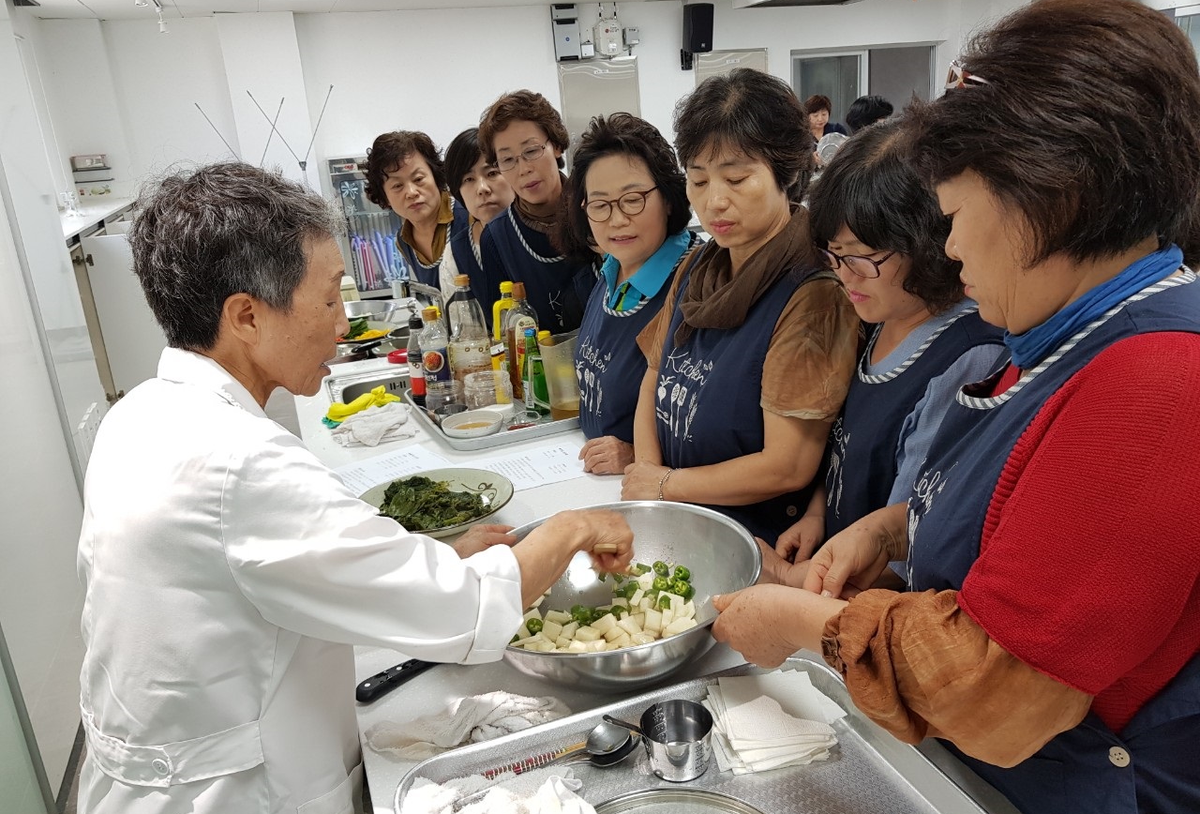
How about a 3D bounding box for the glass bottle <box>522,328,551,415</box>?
[{"bbox_3d":[-0.163,-0.090,2.267,0.065,0.211,0.065,-5,17,-3],"label":"glass bottle"}]

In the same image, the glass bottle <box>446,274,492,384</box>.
[{"bbox_3d":[-0.331,-0.176,2.266,0.110,0.320,0.110,-7,18,-7],"label":"glass bottle"}]

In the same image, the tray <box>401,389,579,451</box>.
[{"bbox_3d":[-0.272,0.004,2.297,0.380,0.035,0.510,-11,19,-22],"label":"tray"}]

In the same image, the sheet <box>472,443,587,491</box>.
[{"bbox_3d":[-0.163,0.127,1.829,0.297,0.004,0.210,-10,19,-18],"label":"sheet"}]

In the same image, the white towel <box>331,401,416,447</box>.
[{"bbox_3d":[-0.526,0.038,2.103,0.200,0.060,0.160,-10,19,-18],"label":"white towel"}]

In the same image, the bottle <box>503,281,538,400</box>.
[{"bbox_3d":[-0.206,-0.177,2.395,0.088,0.306,0.075,-10,18,-17],"label":"bottle"}]

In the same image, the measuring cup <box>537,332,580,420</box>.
[{"bbox_3d":[-0.080,-0.079,2.119,0.165,0.190,0.130,-6,18,-4],"label":"measuring cup"}]

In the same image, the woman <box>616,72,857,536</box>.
[{"bbox_3d":[0.283,0.172,1.760,0.400,1.560,0.470,-20,23,-40],"label":"woman"}]

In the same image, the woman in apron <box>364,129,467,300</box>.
[{"bbox_3d":[-0.438,-0.095,2.925,0.470,1.560,0.400,5,20,27],"label":"woman in apron"}]

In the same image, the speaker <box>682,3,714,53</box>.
[{"bbox_3d":[0.933,-3.584,8.518,0.260,0.440,0.235,-14,27,-29],"label":"speaker"}]

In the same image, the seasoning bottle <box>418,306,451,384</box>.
[{"bbox_3d":[-0.453,-0.147,2.463,0.079,0.243,0.079,-6,17,-5],"label":"seasoning bottle"}]

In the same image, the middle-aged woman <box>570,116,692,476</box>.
[{"bbox_3d":[0.136,0.135,2.004,0.360,1.510,0.440,-20,23,-40],"label":"middle-aged woman"}]

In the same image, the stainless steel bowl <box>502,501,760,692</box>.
[{"bbox_3d":[0.015,0.264,1.134,0.370,0.137,0.370,-4,18,1],"label":"stainless steel bowl"}]

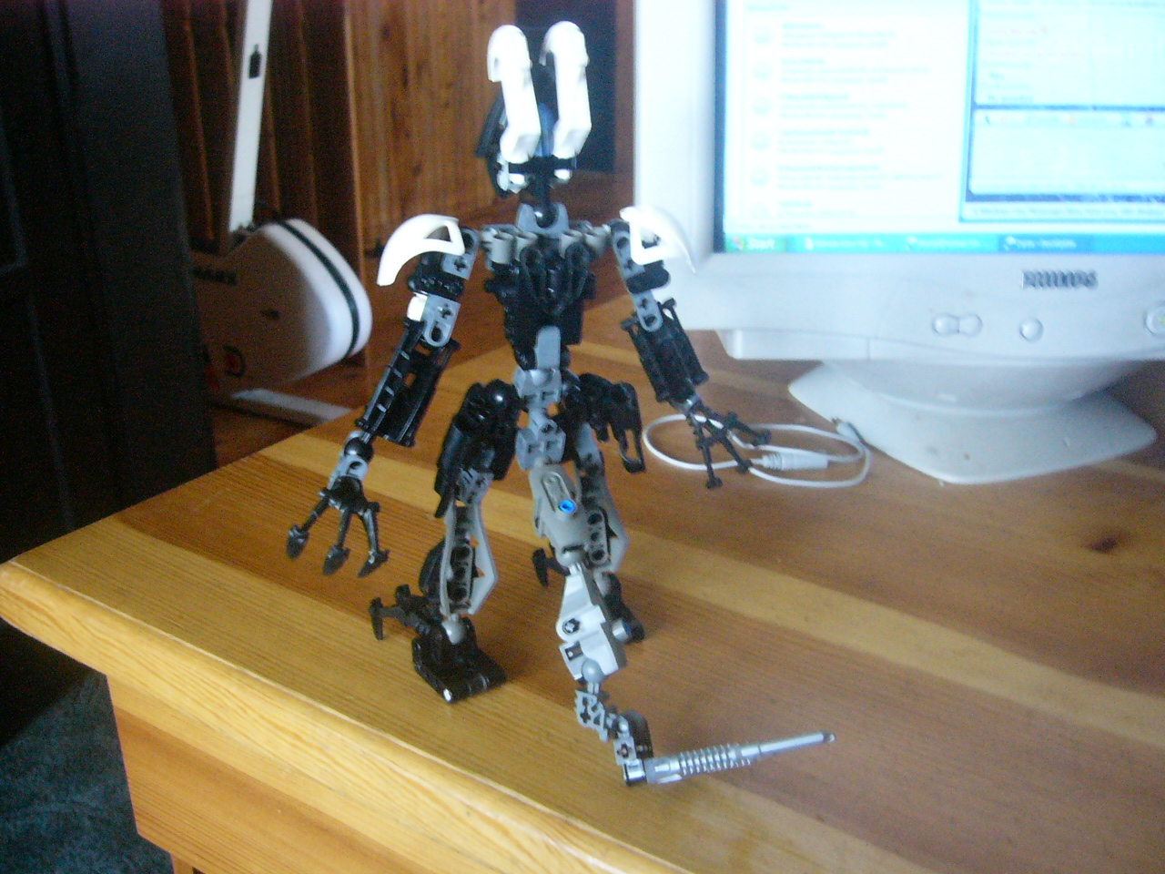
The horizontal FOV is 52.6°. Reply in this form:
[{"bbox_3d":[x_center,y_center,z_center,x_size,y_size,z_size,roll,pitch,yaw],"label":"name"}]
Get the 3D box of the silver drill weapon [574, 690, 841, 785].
[{"bbox_3d":[0.042,0.095,0.397,0.087,0.023,0.034,-6,23,-15],"label":"silver drill weapon"}]

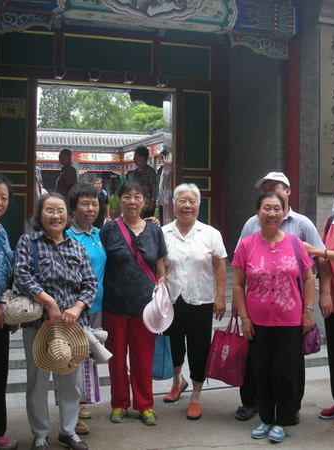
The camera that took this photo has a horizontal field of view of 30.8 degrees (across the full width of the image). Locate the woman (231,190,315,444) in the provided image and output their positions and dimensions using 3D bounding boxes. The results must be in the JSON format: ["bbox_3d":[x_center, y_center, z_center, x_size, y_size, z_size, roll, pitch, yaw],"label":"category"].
[{"bbox_3d":[0.675,0.548,3.800,0.510,1.527,0.320,1,0,10],"label":"woman"}]

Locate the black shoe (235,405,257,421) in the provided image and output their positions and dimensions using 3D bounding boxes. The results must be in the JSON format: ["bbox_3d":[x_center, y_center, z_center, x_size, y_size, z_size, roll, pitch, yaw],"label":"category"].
[{"bbox_3d":[0.561,1.262,4.201,0.100,0.100,0.270,0,0,30],"label":"black shoe"}]

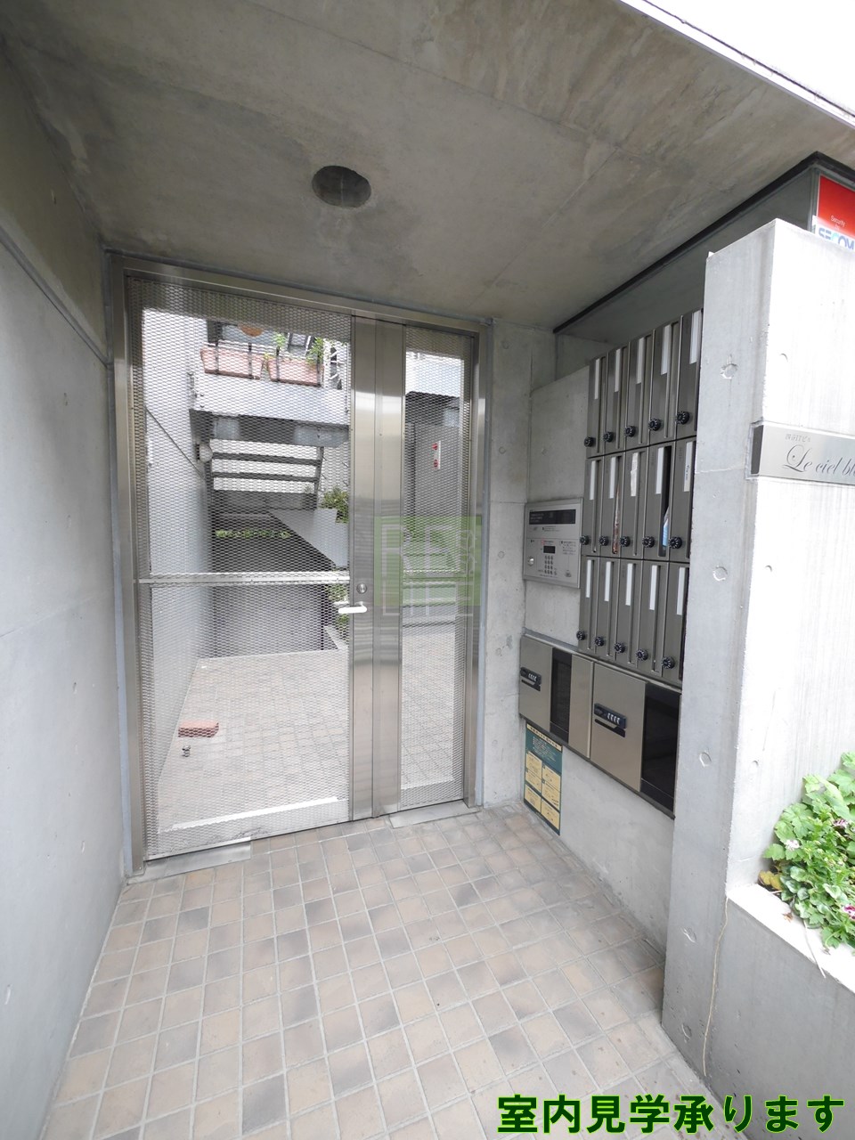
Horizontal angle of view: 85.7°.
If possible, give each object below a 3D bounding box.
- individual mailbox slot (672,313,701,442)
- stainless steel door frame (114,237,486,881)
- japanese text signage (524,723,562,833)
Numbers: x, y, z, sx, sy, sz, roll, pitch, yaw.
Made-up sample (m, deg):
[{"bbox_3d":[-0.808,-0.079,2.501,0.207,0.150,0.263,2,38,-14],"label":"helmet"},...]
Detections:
[{"bbox_3d":[0.855,-0.589,1.404,0.120,0.373,0.103,-1,5,-22],"label":"individual mailbox slot"},{"bbox_3d":[-0.435,0.025,1.948,1.431,2.224,0.119,-1,5,-21],"label":"stainless steel door frame"},{"bbox_3d":[0.529,0.949,2.120,0.010,0.392,0.277,-1,5,-22],"label":"japanese text signage"}]

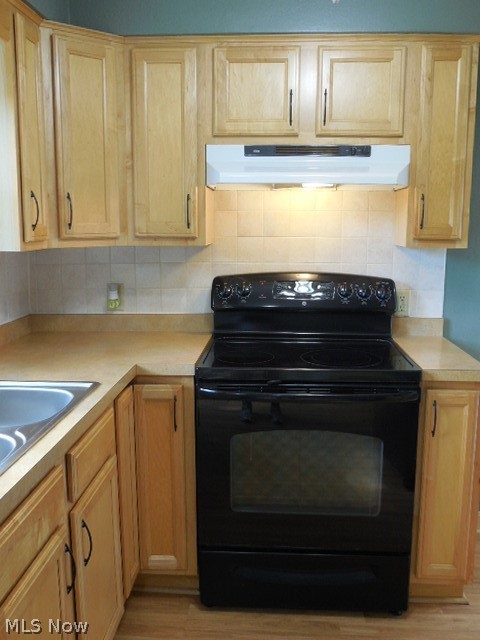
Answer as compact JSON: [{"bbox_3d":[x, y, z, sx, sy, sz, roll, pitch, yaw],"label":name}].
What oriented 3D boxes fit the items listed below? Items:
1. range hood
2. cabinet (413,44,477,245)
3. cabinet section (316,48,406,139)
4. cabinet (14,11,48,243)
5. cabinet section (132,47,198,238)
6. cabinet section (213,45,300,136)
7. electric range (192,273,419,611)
[{"bbox_3d":[0.257,-0.586,2.420,0.758,0.155,0.470,1,9,3],"label":"range hood"},{"bbox_3d":[0.752,-0.662,2.453,0.228,0.745,0.325,1,9,3],"label":"cabinet"},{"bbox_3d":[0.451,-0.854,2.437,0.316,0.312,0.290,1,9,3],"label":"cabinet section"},{"bbox_3d":[-0.816,-0.598,2.022,0.320,0.745,0.230,1,9,3],"label":"cabinet"},{"bbox_3d":[-0.269,-0.678,2.505,0.238,0.688,0.290,1,9,3],"label":"cabinet section"},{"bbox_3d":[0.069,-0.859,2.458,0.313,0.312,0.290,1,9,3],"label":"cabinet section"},{"bbox_3d":[0.248,0.442,2.463,0.757,1.193,0.655,1,9,3],"label":"electric range"}]

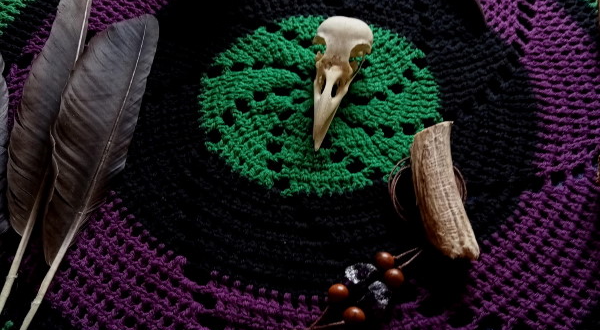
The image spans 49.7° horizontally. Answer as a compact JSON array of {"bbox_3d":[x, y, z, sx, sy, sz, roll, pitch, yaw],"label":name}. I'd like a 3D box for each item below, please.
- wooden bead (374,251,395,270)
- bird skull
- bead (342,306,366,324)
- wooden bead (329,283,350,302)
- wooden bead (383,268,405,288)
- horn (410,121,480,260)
[{"bbox_3d":[0.041,0.046,0.313,0.010,0.010,0.010,1,54,-1],"label":"wooden bead"},{"bbox_3d":[0.018,-0.051,0.371,0.036,0.031,0.089,9,59,5],"label":"bird skull"},{"bbox_3d":[0.025,0.069,0.296,0.010,0.010,0.010,1,54,-1],"label":"bead"},{"bbox_3d":[0.018,0.060,0.302,0.010,0.010,0.010,1,54,-1],"label":"wooden bead"},{"bbox_3d":[0.045,0.054,0.308,0.010,0.010,0.010,1,54,-1],"label":"wooden bead"},{"bbox_3d":[0.074,0.013,0.331,0.027,0.023,0.075,-5,54,-6],"label":"horn"}]

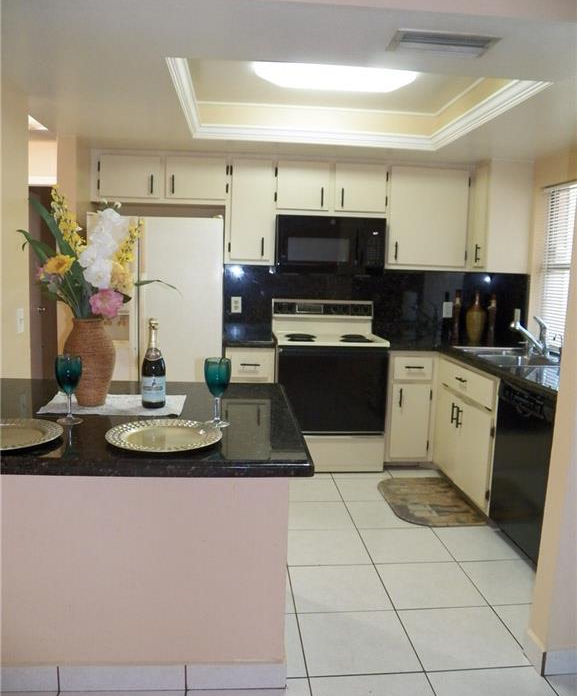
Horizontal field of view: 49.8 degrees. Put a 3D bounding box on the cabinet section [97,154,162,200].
[{"bbox_3d":[-1.083,-1.180,4.376,0.402,0.281,0.330,1,7,-5],"label":"cabinet section"}]

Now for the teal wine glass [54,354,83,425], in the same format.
[{"bbox_3d":[-0.696,0.130,1.973,0.081,0.213,0.081,-2,7,-20],"label":"teal wine glass"}]

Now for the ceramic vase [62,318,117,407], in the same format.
[{"bbox_3d":[-0.686,0.046,2.148,0.183,0.295,0.183,1,7,-4],"label":"ceramic vase"}]

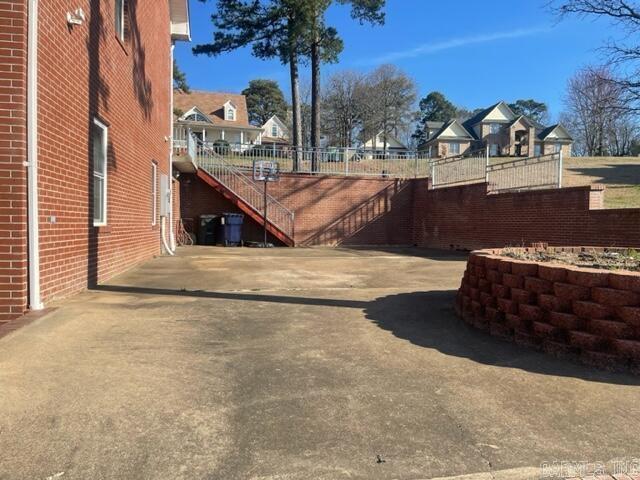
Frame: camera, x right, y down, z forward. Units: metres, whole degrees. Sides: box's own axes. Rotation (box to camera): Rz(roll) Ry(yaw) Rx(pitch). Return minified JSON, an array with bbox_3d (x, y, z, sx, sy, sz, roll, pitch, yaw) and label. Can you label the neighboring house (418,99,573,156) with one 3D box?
[{"bbox_3d":[30.000,-19.000,85.500,23.500,10.000,14.500,0,2,-3],"label":"neighboring house"}]

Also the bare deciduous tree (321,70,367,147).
[{"bbox_3d":[3.400,-18.400,70.000,6.800,12.500,6.800,0,2,0],"label":"bare deciduous tree"}]

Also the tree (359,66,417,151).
[{"bbox_3d":[9.700,-18.100,68.000,7.800,13.400,7.800,0,2,0],"label":"tree"}]

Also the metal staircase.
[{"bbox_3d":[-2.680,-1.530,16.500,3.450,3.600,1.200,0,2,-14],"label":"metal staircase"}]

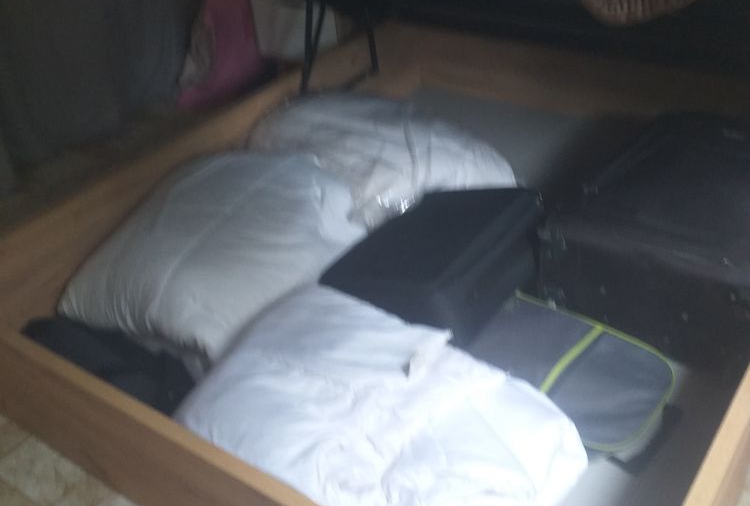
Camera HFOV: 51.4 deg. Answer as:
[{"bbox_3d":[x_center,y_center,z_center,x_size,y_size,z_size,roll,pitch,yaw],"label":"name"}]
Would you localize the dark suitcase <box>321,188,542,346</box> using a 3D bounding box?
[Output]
[{"bbox_3d":[0.156,0.030,1.913,0.340,0.190,0.500,4,32,36],"label":"dark suitcase"}]

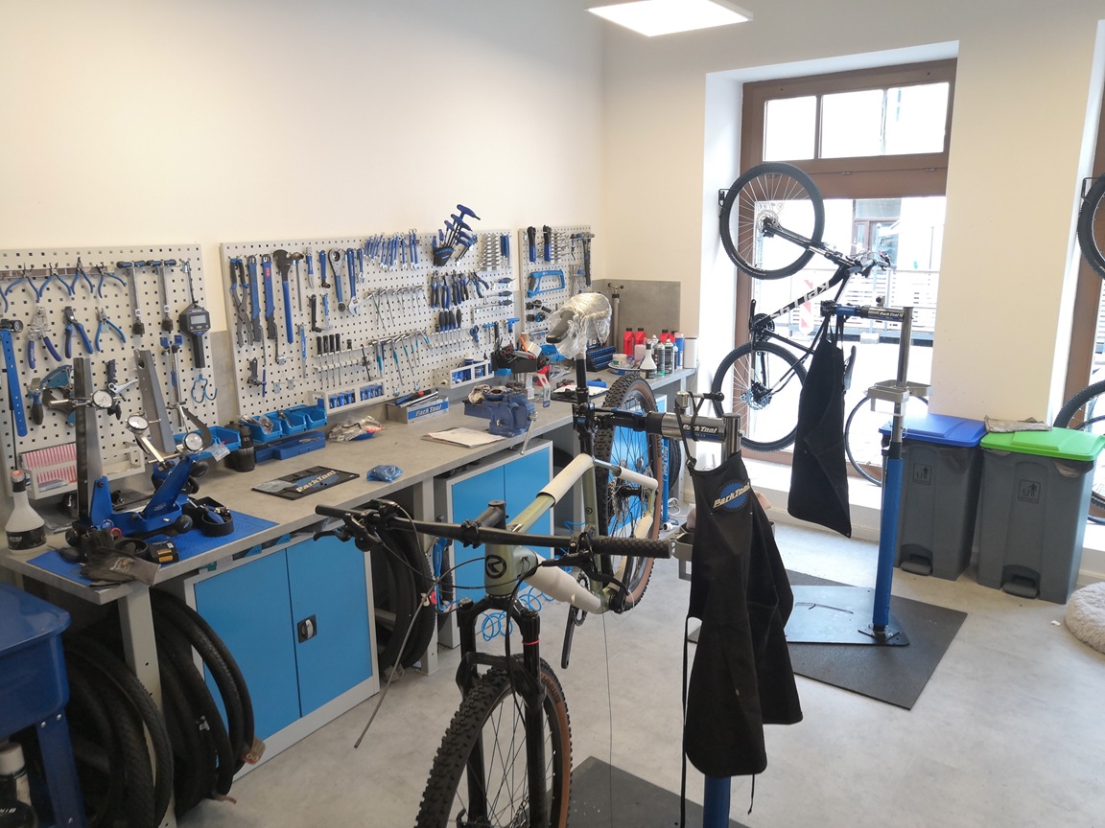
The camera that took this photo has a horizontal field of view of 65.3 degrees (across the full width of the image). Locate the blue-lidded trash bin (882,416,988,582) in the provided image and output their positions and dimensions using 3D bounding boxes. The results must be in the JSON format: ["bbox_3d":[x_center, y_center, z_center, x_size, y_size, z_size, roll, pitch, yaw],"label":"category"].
[{"bbox_3d":[2.001,0.452,4.591,0.455,0.740,0.380,10,17,40],"label":"blue-lidded trash bin"}]

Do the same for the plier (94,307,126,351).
[{"bbox_3d":[-1.547,-0.298,3.007,0.025,0.157,0.109,8,15,32],"label":"plier"}]

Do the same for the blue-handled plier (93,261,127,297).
[{"bbox_3d":[-1.531,-0.467,2.997,0.030,0.124,0.093,8,15,32],"label":"blue-handled plier"}]

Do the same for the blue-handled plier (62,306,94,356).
[{"bbox_3d":[-1.609,-0.277,2.915,0.028,0.175,0.097,8,15,32],"label":"blue-handled plier"}]

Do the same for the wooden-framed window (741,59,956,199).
[{"bbox_3d":[1.791,-1.677,5.188,1.420,0.730,0.090,10,17,40],"label":"wooden-framed window"}]

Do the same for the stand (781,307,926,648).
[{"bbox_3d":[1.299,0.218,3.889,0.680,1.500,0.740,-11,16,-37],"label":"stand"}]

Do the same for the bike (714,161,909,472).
[{"bbox_3d":[1.465,-0.635,5.306,1.030,1.800,0.680,8,11,40],"label":"bike"}]

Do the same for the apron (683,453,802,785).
[{"bbox_3d":[0.466,0.463,2.080,0.280,0.770,0.200,-1,13,0],"label":"apron"}]

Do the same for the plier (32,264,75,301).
[{"bbox_3d":[-1.639,-0.440,2.833,0.030,0.114,0.102,8,15,32],"label":"plier"}]

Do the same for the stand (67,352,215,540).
[{"bbox_3d":[-1.318,0.112,2.722,0.360,0.570,0.410,5,14,23],"label":"stand"}]

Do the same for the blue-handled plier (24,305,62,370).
[{"bbox_3d":[-1.671,-0.252,2.824,0.030,0.203,0.103,8,15,32],"label":"blue-handled plier"}]

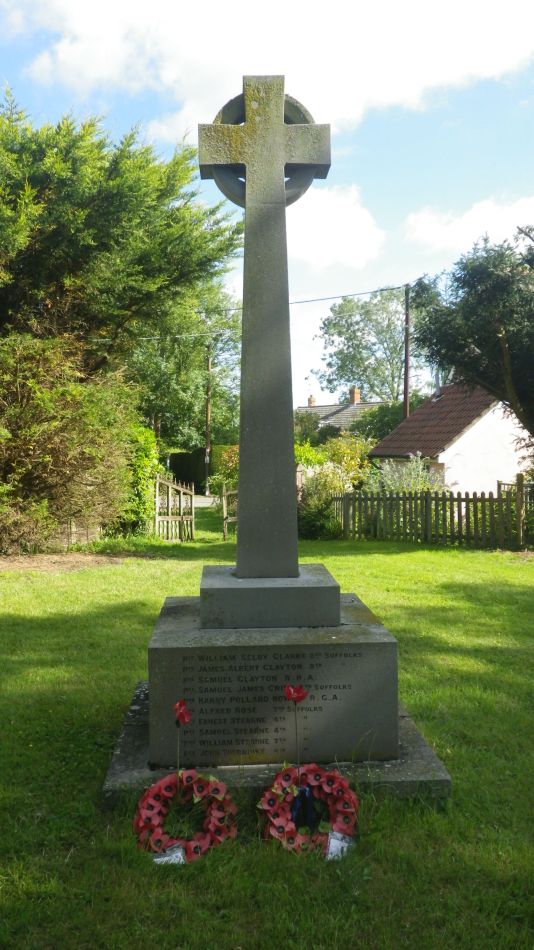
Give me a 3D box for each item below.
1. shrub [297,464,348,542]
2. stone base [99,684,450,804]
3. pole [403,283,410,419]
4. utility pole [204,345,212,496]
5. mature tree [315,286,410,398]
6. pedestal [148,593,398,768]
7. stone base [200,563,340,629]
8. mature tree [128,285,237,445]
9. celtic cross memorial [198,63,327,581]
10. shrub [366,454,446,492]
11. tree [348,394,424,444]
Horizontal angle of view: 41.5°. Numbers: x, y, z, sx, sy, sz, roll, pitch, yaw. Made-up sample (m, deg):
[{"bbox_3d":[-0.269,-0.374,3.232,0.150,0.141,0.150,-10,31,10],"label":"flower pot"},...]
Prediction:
[{"bbox_3d":[0.994,0.399,13.100,1.150,1.450,1.100,0,2,0],"label":"shrub"},{"bbox_3d":[0.007,1.400,3.901,1.555,0.108,1.523,-1,2,-3],"label":"stone base"},{"bbox_3d":[5.044,-3.192,25.500,0.190,7.700,0.190,0,2,0],"label":"pole"},{"bbox_3d":[-2.115,-2.092,25.500,0.190,5.600,0.190,0,2,0],"label":"utility pole"},{"bbox_3d":[9.146,-8.586,60.000,10.500,16.000,10.500,0,2,0],"label":"mature tree"},{"bbox_3d":[0.005,1.057,3.889,1.180,0.578,1.121,-1,2,-3],"label":"pedestal"},{"bbox_3d":[0.002,0.653,3.874,0.705,0.202,0.642,-1,2,-3],"label":"stone base"},{"bbox_3d":[-3.434,-3.522,28.000,5.800,8.300,5.800,0,2,0],"label":"mature tree"},{"bbox_3d":[-0.008,-0.768,3.824,0.690,2.641,0.221,-1,2,-3],"label":"celtic cross memorial"},{"bbox_3d":[2.671,0.319,13.600,1.550,1.550,1.300,0,2,0],"label":"shrub"},{"bbox_3d":[5.559,-1.723,32.000,3.900,4.300,3.800,0,2,0],"label":"tree"}]

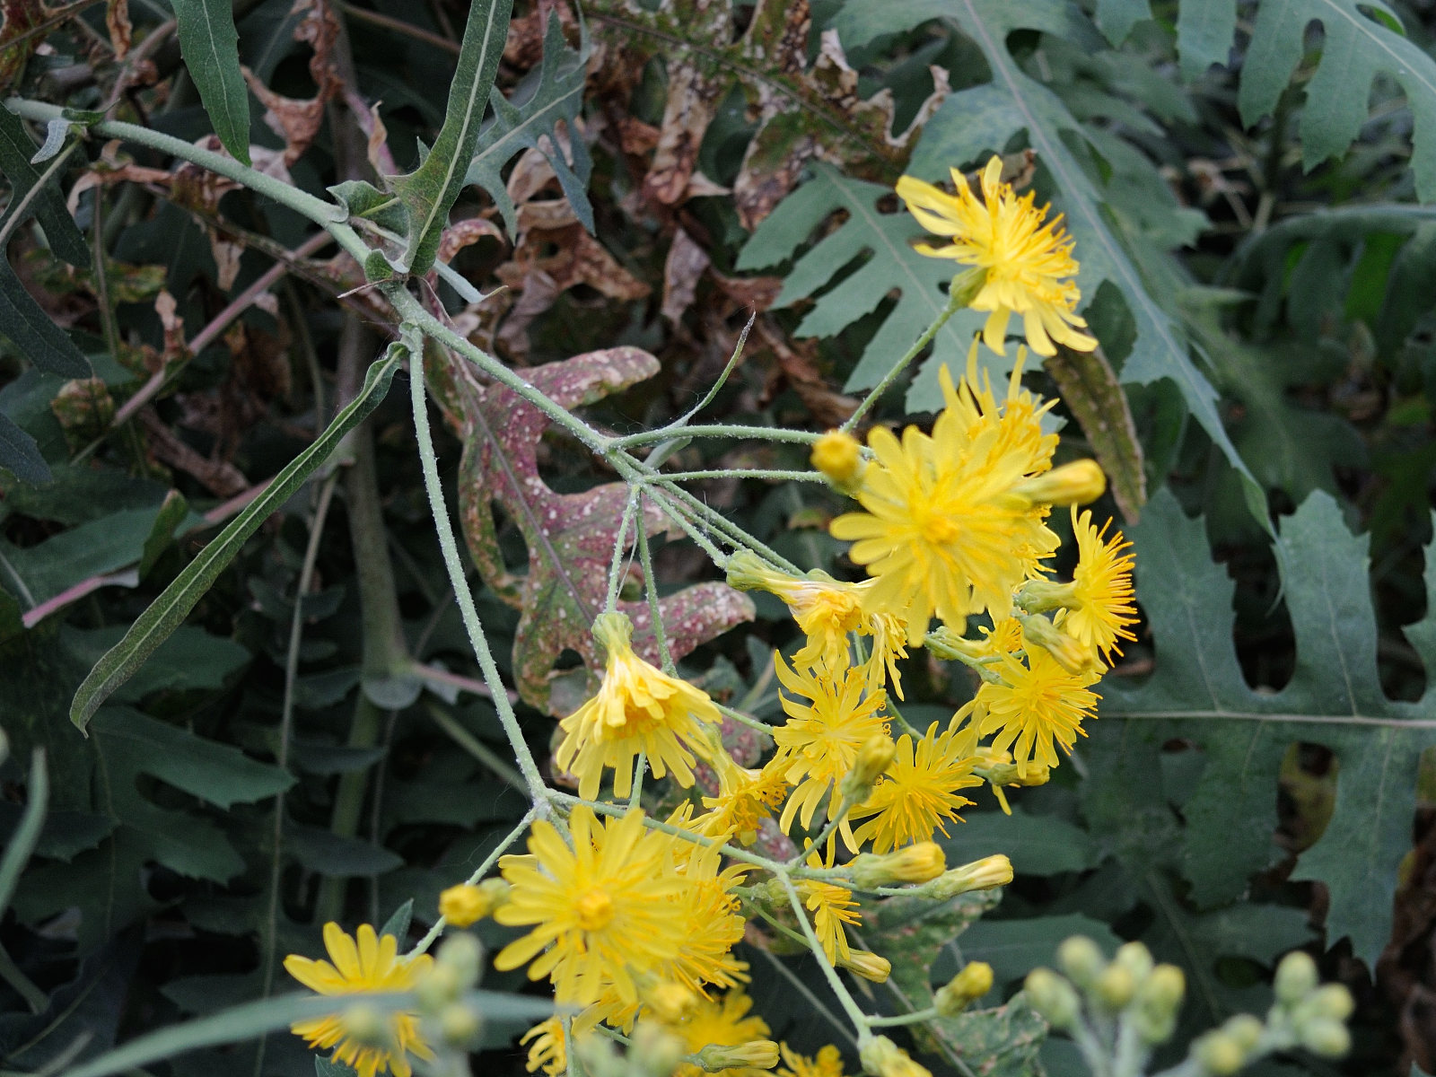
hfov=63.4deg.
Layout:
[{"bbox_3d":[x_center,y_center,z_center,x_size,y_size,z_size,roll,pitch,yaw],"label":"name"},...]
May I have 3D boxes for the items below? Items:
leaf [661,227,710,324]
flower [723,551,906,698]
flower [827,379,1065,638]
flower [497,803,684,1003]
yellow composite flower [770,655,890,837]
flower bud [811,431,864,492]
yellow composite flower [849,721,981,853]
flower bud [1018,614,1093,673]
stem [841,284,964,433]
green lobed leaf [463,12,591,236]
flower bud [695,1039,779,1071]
[{"bbox_3d":[-0.012,-0.095,0.420,0.017,0.035,0.009,6,6,-6],"label":"leaf"},{"bbox_3d":[0.018,0.016,0.210,0.034,0.022,0.022,30,0,16],"label":"flower"},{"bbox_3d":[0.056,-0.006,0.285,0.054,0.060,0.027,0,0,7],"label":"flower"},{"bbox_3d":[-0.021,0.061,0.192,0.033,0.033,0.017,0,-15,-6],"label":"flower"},{"bbox_3d":[0.031,0.056,0.312,0.042,0.050,0.023,0,0,-30],"label":"yellow composite flower"},{"bbox_3d":[0.019,-0.012,0.187,0.008,0.015,0.008,-29,63,0],"label":"flower bud"},{"bbox_3d":[0.036,0.046,0.215,0.027,0.027,0.017,-45,30,0],"label":"yellow composite flower"},{"bbox_3d":[0.061,0.019,0.210,0.016,0.007,0.007,35,0,14],"label":"flower bud"},{"bbox_3d":[0.049,-0.047,0.307,0.005,0.051,0.005,38,4,0],"label":"stem"},{"bbox_3d":[-0.044,-0.093,0.260,0.041,0.049,0.016,-34,7,-15],"label":"green lobed leaf"},{"bbox_3d":[0.005,0.131,0.295,0.021,0.008,0.008,-6,-6,7],"label":"flower bud"}]

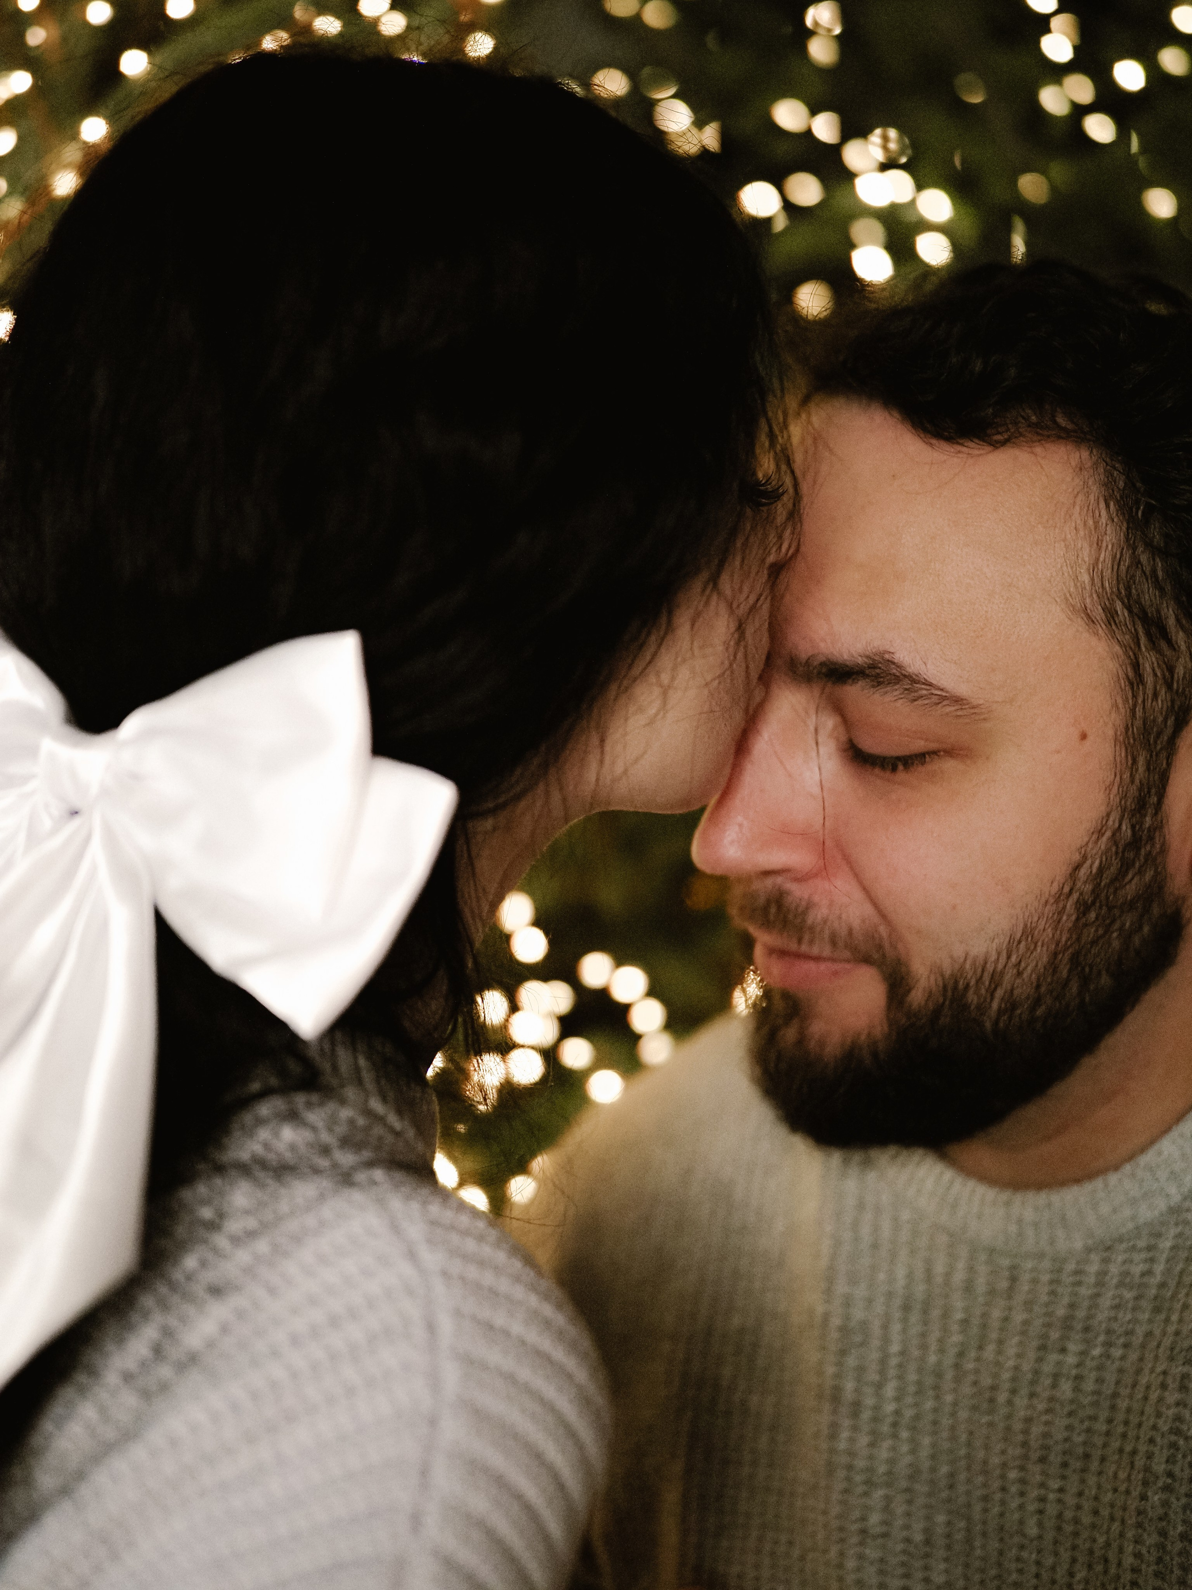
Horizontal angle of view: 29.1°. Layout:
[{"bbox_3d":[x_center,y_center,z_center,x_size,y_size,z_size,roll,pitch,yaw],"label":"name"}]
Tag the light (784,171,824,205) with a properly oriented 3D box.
[{"bbox_3d":[0.120,-0.351,1.330,0.022,0.019,0.019,0,5,0],"label":"light"}]

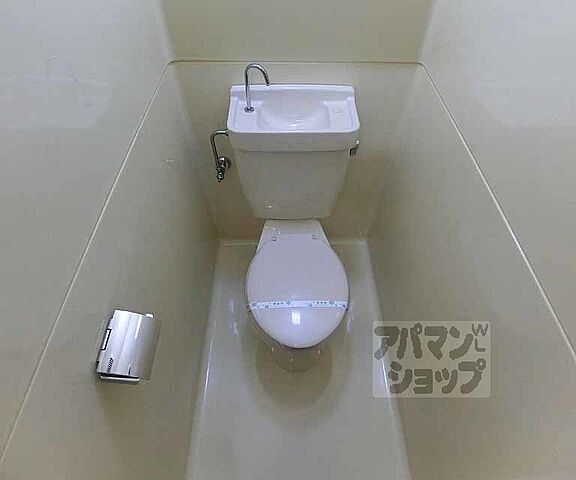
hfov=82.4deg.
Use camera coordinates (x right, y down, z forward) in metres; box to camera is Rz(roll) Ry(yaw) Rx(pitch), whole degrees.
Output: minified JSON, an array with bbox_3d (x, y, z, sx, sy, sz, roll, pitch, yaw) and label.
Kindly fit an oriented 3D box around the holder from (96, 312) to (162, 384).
[{"bbox_3d":[-0.334,0.228,0.697,0.099,0.091,0.149,-1,54,0],"label":"holder"}]

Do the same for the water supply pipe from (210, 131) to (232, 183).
[{"bbox_3d":[-0.247,-0.329,1.277,0.076,0.234,0.116,-1,54,0],"label":"water supply pipe"}]

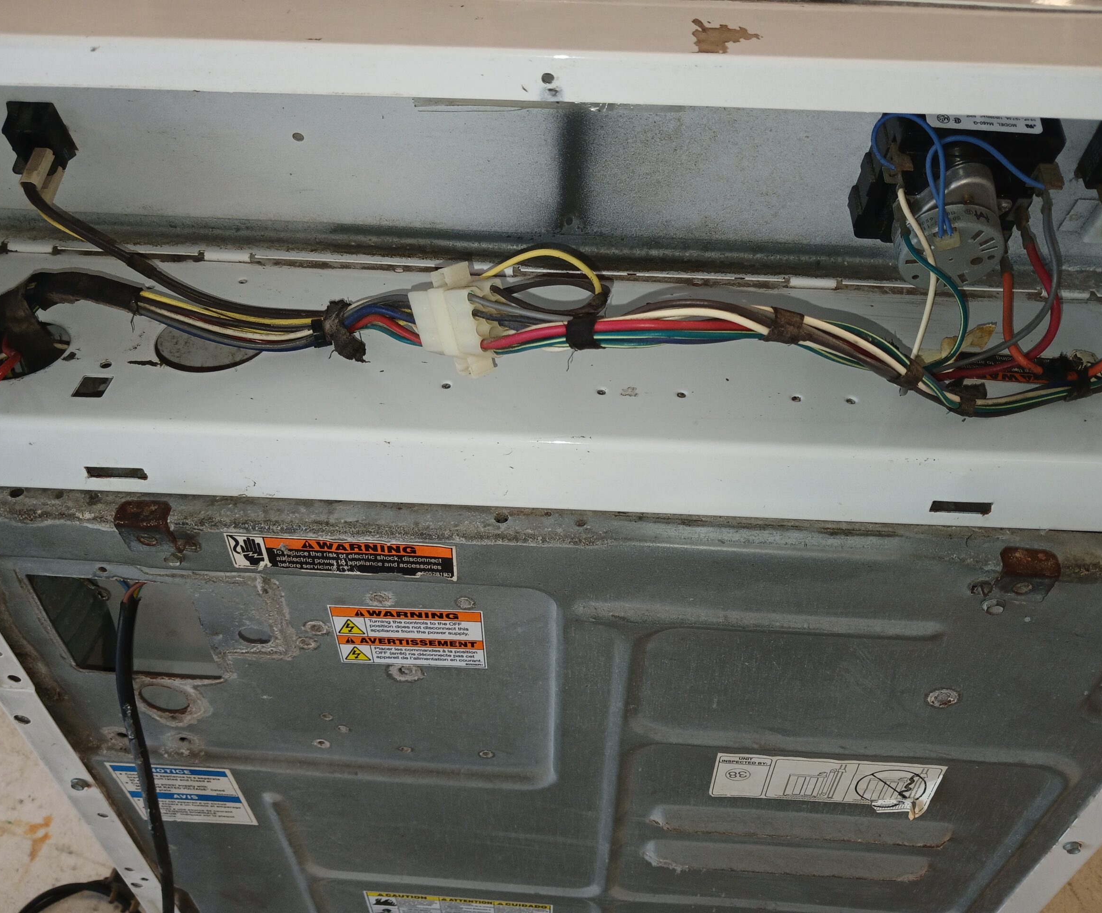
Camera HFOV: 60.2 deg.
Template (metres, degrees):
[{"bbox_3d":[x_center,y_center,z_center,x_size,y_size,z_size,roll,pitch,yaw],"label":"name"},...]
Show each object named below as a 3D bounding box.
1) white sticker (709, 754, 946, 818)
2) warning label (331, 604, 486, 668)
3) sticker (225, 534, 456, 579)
[{"bbox_3d":[0.169,0.202,0.587,0.138,0.056,0.004,2,44,2],"label":"white sticker"},{"bbox_3d":[-0.075,0.097,0.505,0.081,0.051,0.002,2,44,2],"label":"warning label"},{"bbox_3d":[-0.099,0.048,0.455,0.109,0.025,0.002,2,44,2],"label":"sticker"}]

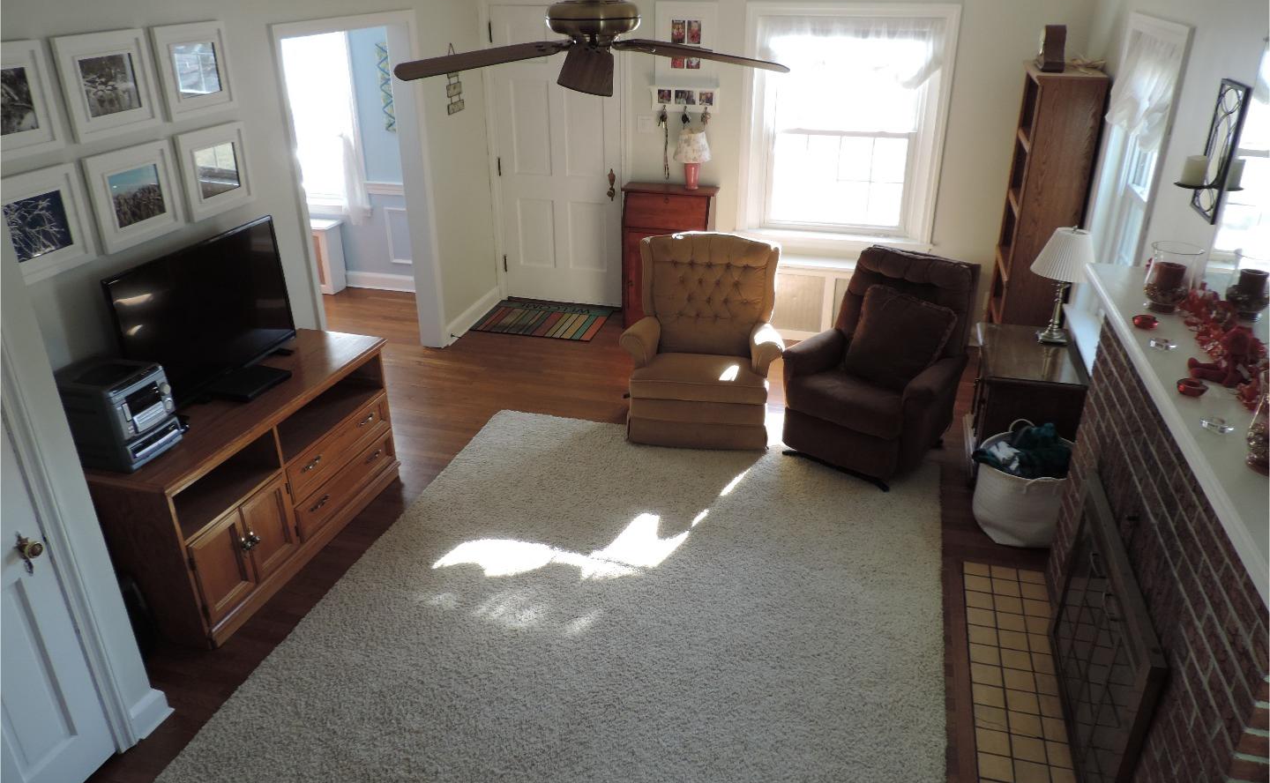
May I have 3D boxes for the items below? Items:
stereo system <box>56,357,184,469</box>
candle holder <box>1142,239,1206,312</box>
[{"bbox_3d":[-1.855,0.073,3.141,0.303,0.308,0.267,6,27,13],"label":"stereo system"},{"bbox_3d":[1.698,-0.362,2.801,0.151,0.197,0.151,7,27,15],"label":"candle holder"}]

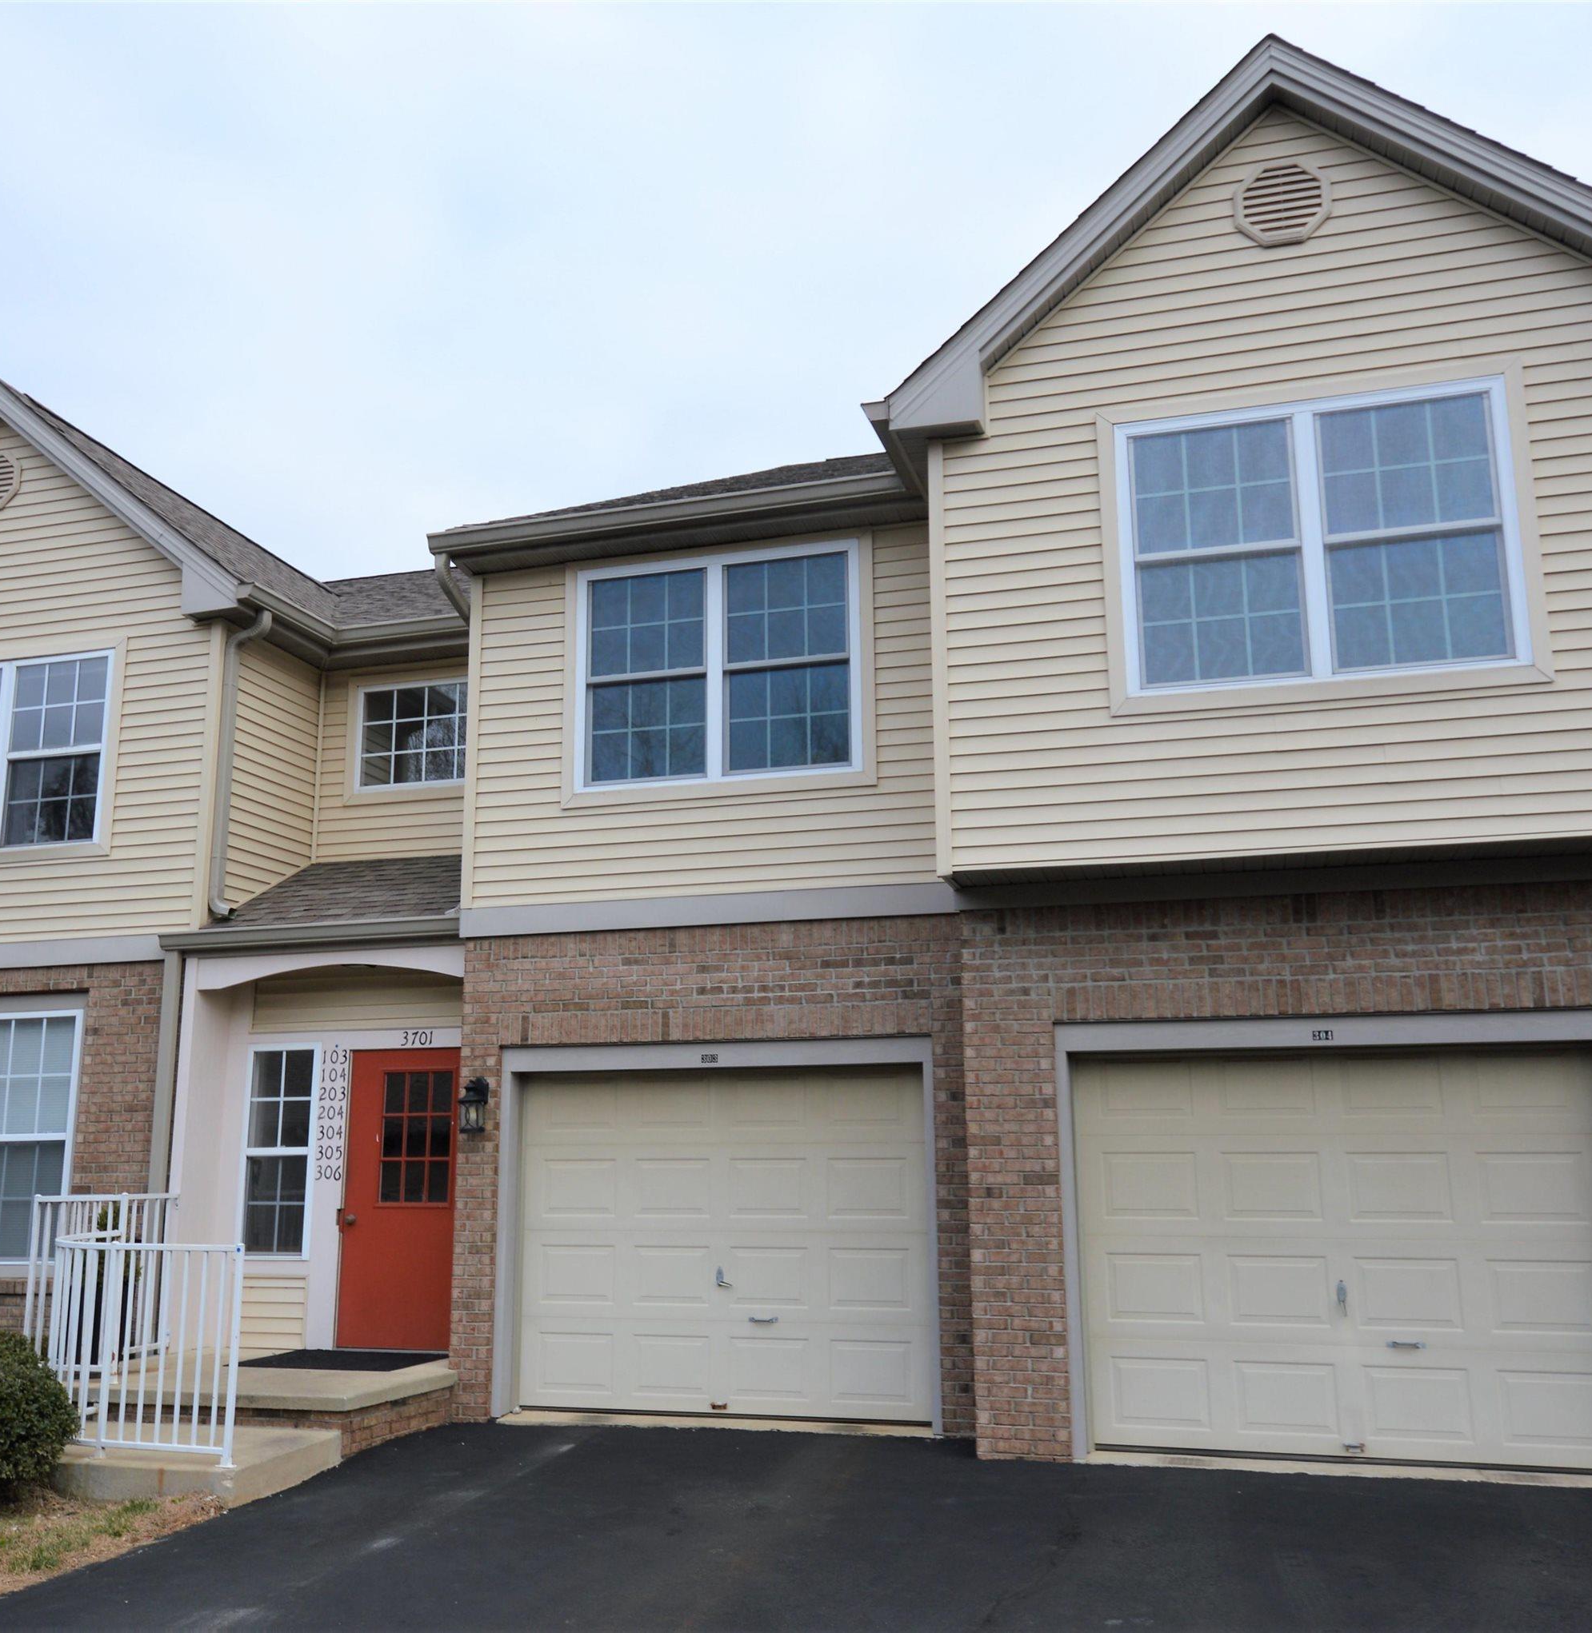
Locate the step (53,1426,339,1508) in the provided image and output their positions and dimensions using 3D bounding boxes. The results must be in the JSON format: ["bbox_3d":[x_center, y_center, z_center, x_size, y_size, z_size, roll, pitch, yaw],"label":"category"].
[{"bbox_3d":[-3.258,3.448,8.018,1.270,0.190,0.940,-4,-12,17],"label":"step"}]

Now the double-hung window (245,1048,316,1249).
[{"bbox_3d":[-3.574,2.309,10.390,0.564,1.424,0.090,-4,-12,17],"label":"double-hung window"}]

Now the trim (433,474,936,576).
[{"bbox_3d":[-0.762,-1.871,9.731,3.370,0.160,0.460,-4,-11,16],"label":"trim"}]

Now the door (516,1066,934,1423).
[{"bbox_3d":[-0.449,2.613,9.315,2.700,2.090,0.060,-4,-11,16],"label":"door"}]

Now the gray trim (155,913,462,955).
[{"bbox_3d":[-3.361,0.845,10.375,2.390,0.165,0.140,-4,-12,17],"label":"gray trim"}]

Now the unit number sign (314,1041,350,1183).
[{"bbox_3d":[-3.198,2.050,10.315,0.232,0.942,0.020,-4,-12,17],"label":"unit number sign"}]

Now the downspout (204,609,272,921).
[{"bbox_3d":[-4.050,-0.393,10.968,0.340,2.325,0.100,-4,-11,16],"label":"downspout"}]

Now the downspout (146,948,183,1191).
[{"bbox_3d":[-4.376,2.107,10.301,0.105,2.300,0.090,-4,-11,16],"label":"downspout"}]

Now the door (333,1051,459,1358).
[{"bbox_3d":[-2.701,2.643,10.408,0.960,2.017,0.050,-4,-11,16],"label":"door"}]

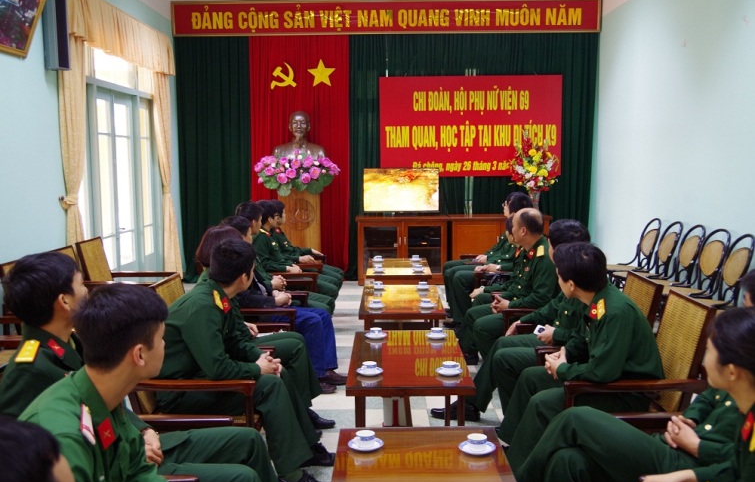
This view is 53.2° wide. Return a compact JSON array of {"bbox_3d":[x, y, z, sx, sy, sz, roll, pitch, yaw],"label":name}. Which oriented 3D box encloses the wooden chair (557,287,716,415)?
[{"bbox_3d":[1.117,0.708,3.391,0.689,0.922,0.588,0,6,1],"label":"wooden chair"}]

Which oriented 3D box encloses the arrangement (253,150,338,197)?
[{"bbox_3d":[-0.973,-0.833,9.163,1.040,0.550,0.500,0,6,0],"label":"arrangement"}]

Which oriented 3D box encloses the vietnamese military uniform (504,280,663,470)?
[{"bbox_3d":[0.940,0.636,3.481,0.770,0.900,0.520,0,6,2],"label":"vietnamese military uniform"}]

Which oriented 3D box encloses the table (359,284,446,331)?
[{"bbox_3d":[0.190,0.670,5.896,0.610,0.450,1.240,0,6,1],"label":"table"}]

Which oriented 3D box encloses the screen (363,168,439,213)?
[{"bbox_3d":[0.304,-0.620,9.475,0.947,0.577,0.101,0,6,1],"label":"screen"}]

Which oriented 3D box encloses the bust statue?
[{"bbox_3d":[-0.967,-1.225,9.305,0.669,0.729,0.365,0,6,1],"label":"bust statue"}]

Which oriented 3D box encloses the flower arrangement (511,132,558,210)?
[{"bbox_3d":[1.961,-0.851,9.443,0.588,1.033,0.466,0,6,1],"label":"flower arrangement"}]

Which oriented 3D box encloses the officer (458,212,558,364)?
[{"bbox_3d":[0.900,0.379,5.043,0.770,1.200,0.540,-1,6,-13],"label":"officer"}]

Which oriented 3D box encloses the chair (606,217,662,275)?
[{"bbox_3d":[2.480,0.257,7.463,0.570,0.965,0.450,-1,6,-6],"label":"chair"}]

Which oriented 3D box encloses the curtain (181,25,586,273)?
[{"bbox_3d":[0.118,-1.056,9.667,5.308,3.140,0.162,0,6,1],"label":"curtain"}]

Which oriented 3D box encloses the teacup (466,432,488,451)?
[{"bbox_3d":[0.366,0.741,2.758,0.073,0.055,0.078,0,6,0],"label":"teacup"}]

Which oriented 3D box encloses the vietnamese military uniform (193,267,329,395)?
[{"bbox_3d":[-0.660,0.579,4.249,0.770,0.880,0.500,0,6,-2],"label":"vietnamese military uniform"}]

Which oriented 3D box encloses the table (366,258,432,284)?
[{"bbox_3d":[0.206,0.513,7.133,0.567,0.557,1.145,0,6,1],"label":"table"}]

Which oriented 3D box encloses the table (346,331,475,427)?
[{"bbox_3d":[0.164,0.852,3.834,0.562,0.557,1.135,0,6,1],"label":"table"}]

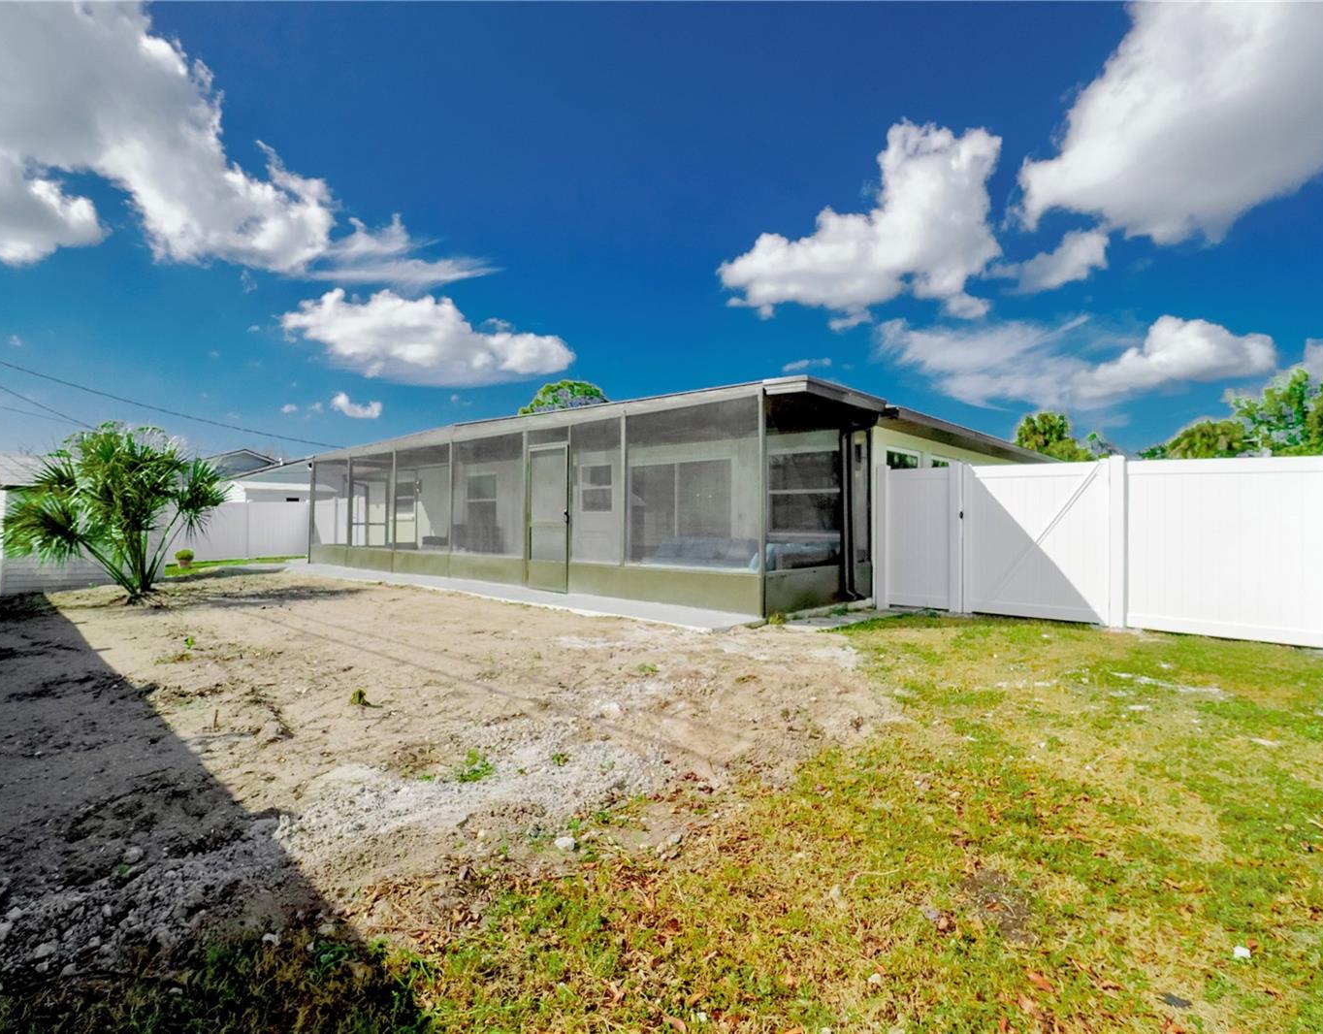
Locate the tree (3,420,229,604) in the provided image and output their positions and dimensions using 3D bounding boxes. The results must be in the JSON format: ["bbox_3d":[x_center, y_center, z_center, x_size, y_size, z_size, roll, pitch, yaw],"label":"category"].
[{"bbox_3d":[-8.500,-0.070,10.250,2.900,2.850,2.800,0,0,-40],"label":"tree"}]

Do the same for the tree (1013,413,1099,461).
[{"bbox_3d":[17.100,-1.650,28.000,3.700,5.900,3.600,0,0,31],"label":"tree"}]

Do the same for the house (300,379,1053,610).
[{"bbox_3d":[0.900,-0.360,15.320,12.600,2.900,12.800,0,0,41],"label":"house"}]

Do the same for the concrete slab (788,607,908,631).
[{"bbox_3d":[2.236,1.220,7.620,0.620,0.100,1.950,0,0,41],"label":"concrete slab"}]

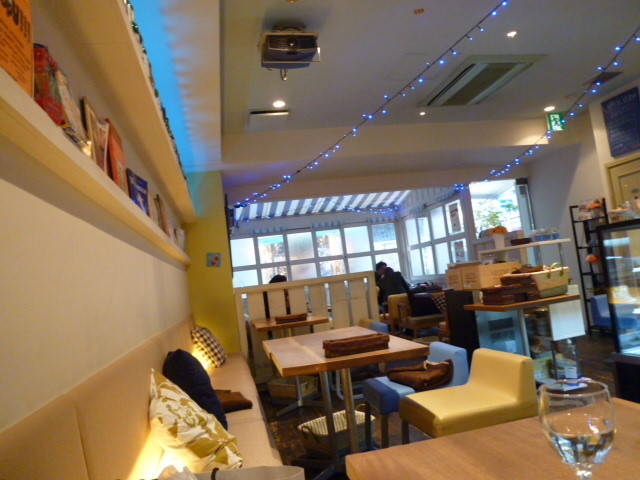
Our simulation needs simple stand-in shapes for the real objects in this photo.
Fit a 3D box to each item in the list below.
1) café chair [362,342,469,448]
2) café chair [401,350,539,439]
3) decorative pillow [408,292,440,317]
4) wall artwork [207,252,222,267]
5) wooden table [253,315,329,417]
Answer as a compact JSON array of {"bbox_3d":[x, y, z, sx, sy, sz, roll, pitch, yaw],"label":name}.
[{"bbox_3d":[0.517,0.895,2.490,0.460,0.600,0.420,-6,-5,-12],"label":"café chair"},{"bbox_3d":[0.681,0.842,2.098,0.460,0.600,0.410,-6,-5,-12],"label":"café chair"},{"bbox_3d":[1.469,0.922,6.559,0.430,0.340,0.130,-5,-19,-15],"label":"decorative pillow"},{"bbox_3d":[-0.988,0.190,4.335,0.127,0.125,0.015,-6,-5,-12],"label":"wall artwork"},{"bbox_3d":[-0.209,1.040,3.846,0.580,0.710,0.520,-6,-5,-12],"label":"wooden table"}]

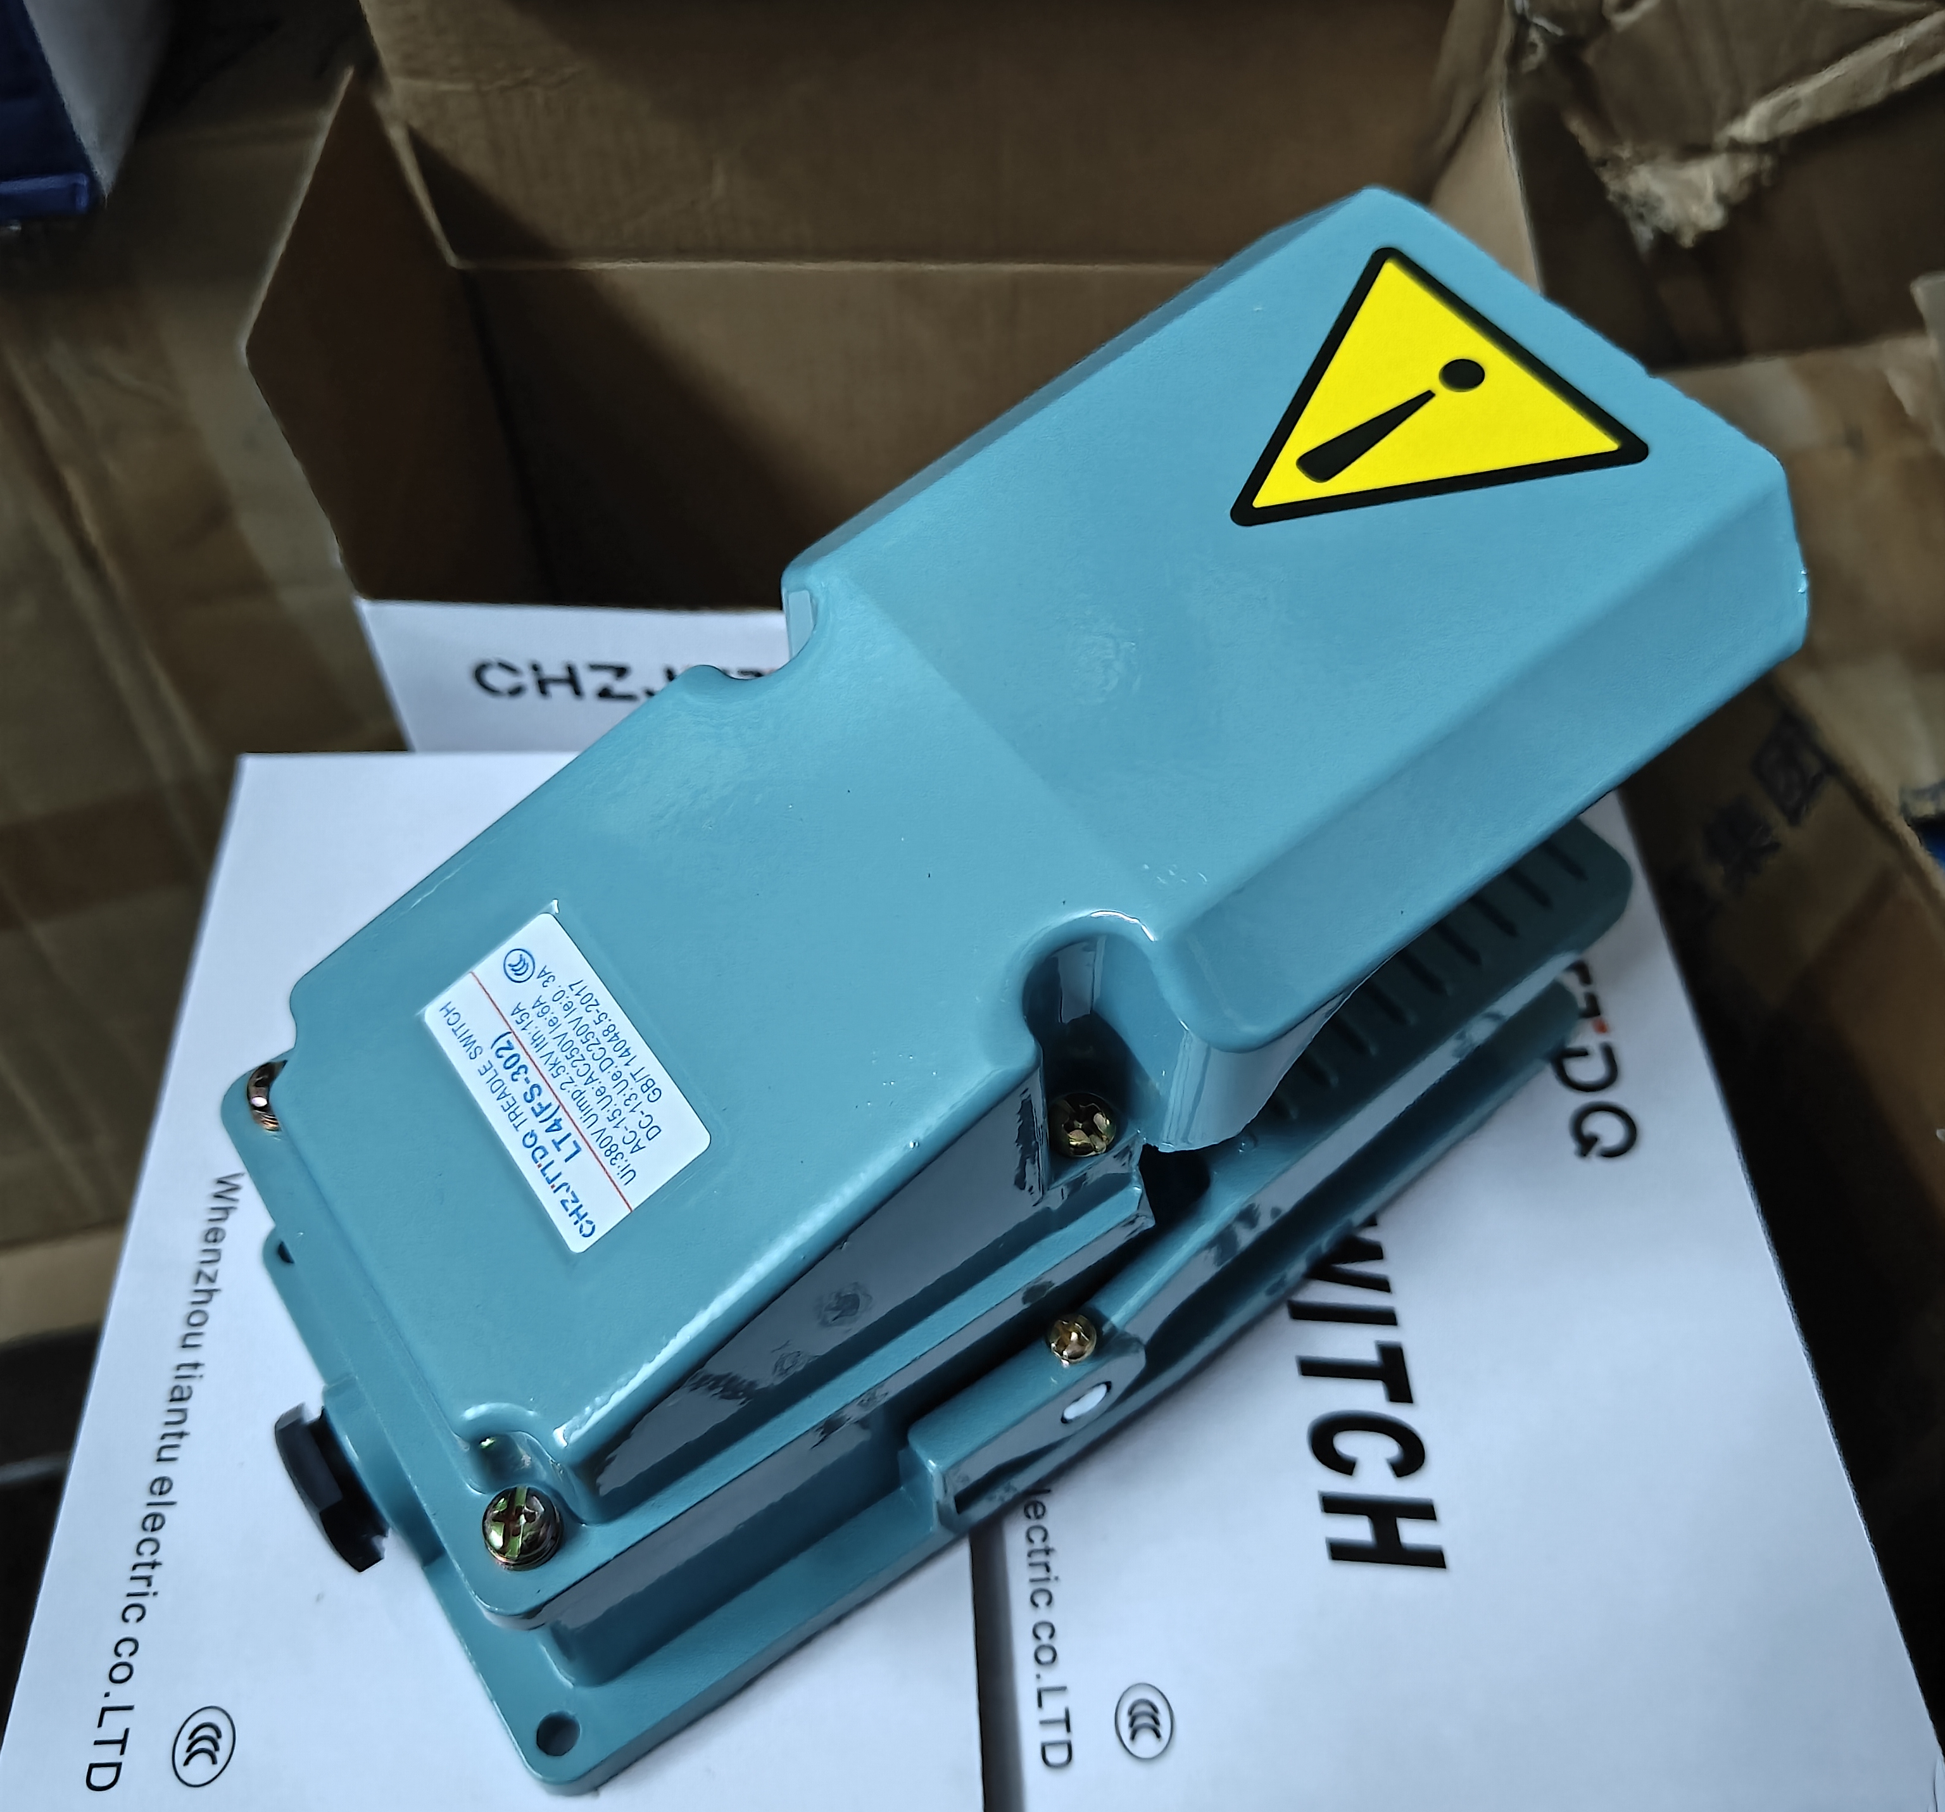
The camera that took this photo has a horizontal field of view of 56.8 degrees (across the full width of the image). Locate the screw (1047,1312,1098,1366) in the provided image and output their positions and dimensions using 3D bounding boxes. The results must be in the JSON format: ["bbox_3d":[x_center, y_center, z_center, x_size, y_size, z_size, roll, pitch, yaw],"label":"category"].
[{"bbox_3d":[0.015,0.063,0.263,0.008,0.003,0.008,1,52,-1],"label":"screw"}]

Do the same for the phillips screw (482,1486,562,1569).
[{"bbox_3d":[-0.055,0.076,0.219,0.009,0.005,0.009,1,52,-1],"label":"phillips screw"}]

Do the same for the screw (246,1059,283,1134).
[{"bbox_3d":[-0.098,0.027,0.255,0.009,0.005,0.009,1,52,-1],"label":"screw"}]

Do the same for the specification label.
[{"bbox_3d":[-0.052,0.021,0.227,0.021,0.001,0.043,-40,61,-4],"label":"specification label"}]

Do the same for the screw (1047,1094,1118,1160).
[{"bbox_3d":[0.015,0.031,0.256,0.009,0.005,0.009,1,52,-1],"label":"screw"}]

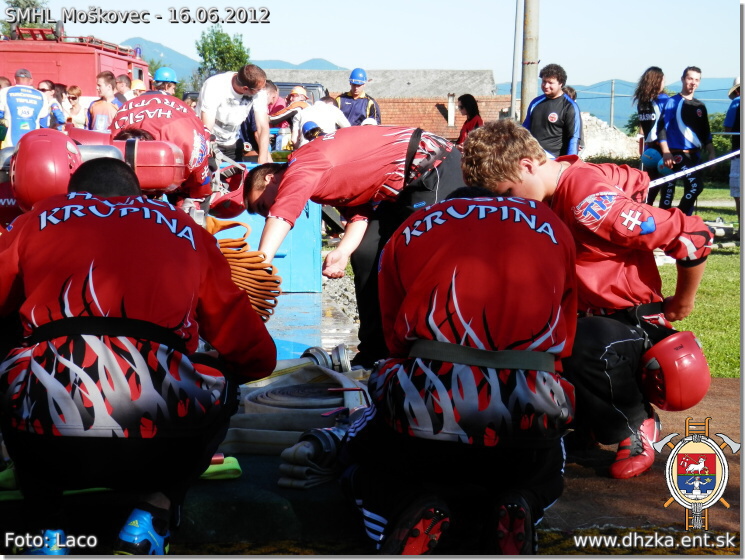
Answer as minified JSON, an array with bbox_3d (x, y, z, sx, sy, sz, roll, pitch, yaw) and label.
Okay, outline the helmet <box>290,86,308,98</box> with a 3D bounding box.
[{"bbox_3d":[-0.843,-2.144,16.300,0.270,0.160,0.210,23,18,35],"label":"helmet"}]

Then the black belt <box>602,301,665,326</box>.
[{"bbox_3d":[0.848,0.100,4.500,0.310,0.070,0.230,-3,18,39],"label":"black belt"}]

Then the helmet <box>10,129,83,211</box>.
[{"bbox_3d":[-0.993,-0.334,4.330,0.225,0.265,0.205,-3,24,-6],"label":"helmet"}]

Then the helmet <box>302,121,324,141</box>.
[{"bbox_3d":[-0.647,-1.599,15.200,0.260,0.170,0.210,-28,4,42],"label":"helmet"}]

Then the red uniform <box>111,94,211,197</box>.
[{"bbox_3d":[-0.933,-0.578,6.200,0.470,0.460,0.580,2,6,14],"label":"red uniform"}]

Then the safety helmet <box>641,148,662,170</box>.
[{"bbox_3d":[2.650,-1.154,13.500,0.210,0.190,0.240,6,18,16],"label":"safety helmet"}]

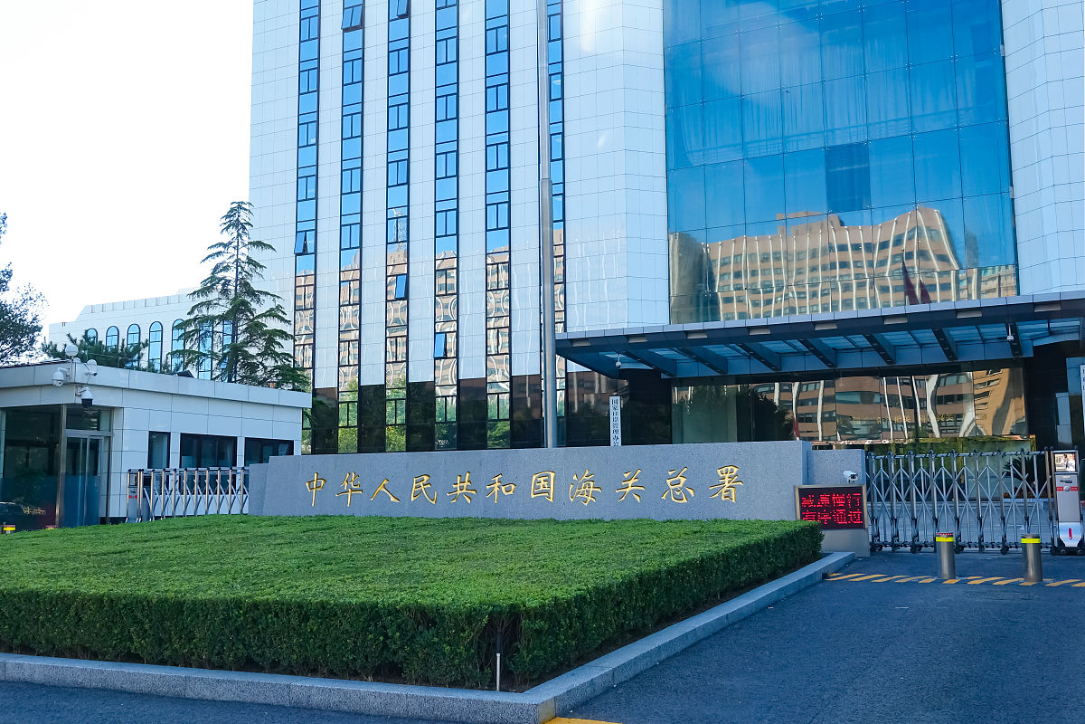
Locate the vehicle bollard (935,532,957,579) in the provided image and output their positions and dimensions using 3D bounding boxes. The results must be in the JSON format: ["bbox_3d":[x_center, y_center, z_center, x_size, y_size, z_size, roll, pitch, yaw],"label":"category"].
[{"bbox_3d":[5.173,2.491,12.750,0.225,0.580,0.225,-4,-7,26],"label":"vehicle bollard"}]

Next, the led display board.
[{"bbox_3d":[4.582,2.310,15.849,1.080,0.730,0.200,-2,-7,11],"label":"led display board"}]

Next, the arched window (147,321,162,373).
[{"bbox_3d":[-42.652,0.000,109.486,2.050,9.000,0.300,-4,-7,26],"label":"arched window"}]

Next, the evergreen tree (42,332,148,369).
[{"bbox_3d":[-16.668,2.318,36.977,4.600,6.890,4.400,-4,-7,26],"label":"evergreen tree"}]

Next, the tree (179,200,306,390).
[{"bbox_3d":[-13.741,-0.364,44.332,6.600,13.844,6.400,-4,-7,26],"label":"tree"}]

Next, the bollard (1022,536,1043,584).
[{"bbox_3d":[6.058,2.427,12.300,0.225,0.580,0.225,-4,-7,26],"label":"bollard"}]

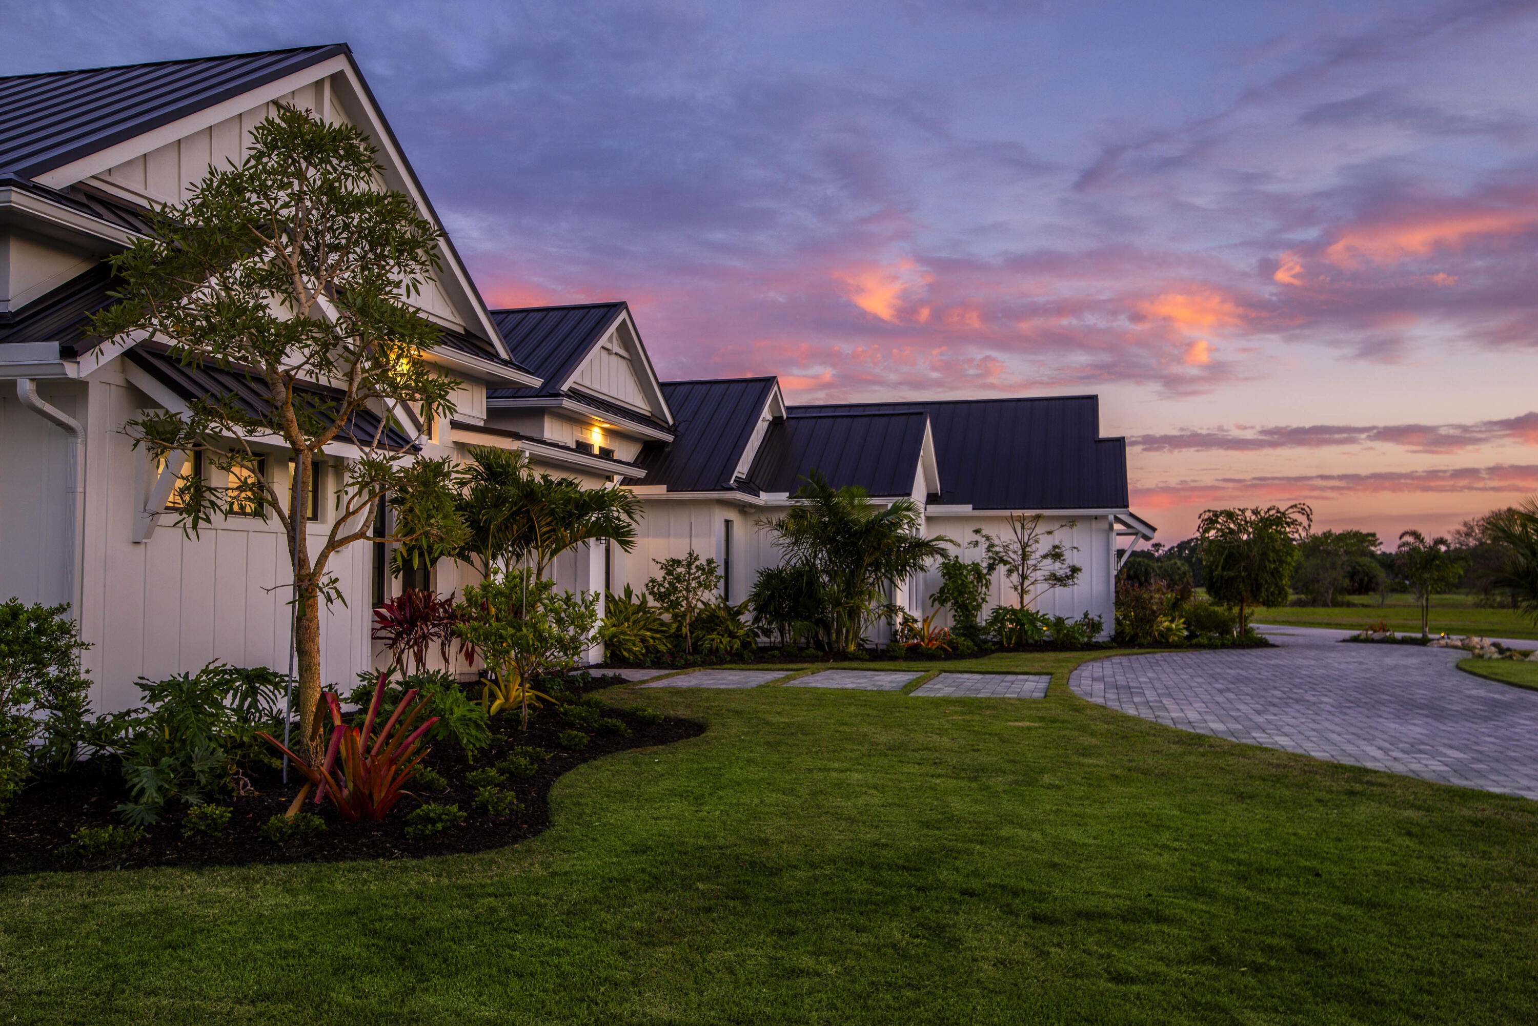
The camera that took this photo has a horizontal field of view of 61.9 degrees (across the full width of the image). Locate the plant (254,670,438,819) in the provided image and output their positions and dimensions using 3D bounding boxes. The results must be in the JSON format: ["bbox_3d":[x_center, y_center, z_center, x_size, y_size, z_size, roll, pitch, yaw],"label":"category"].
[{"bbox_3d":[-2.340,1.295,7.120,0.990,0.820,0.930,0,-3,0],"label":"plant"}]

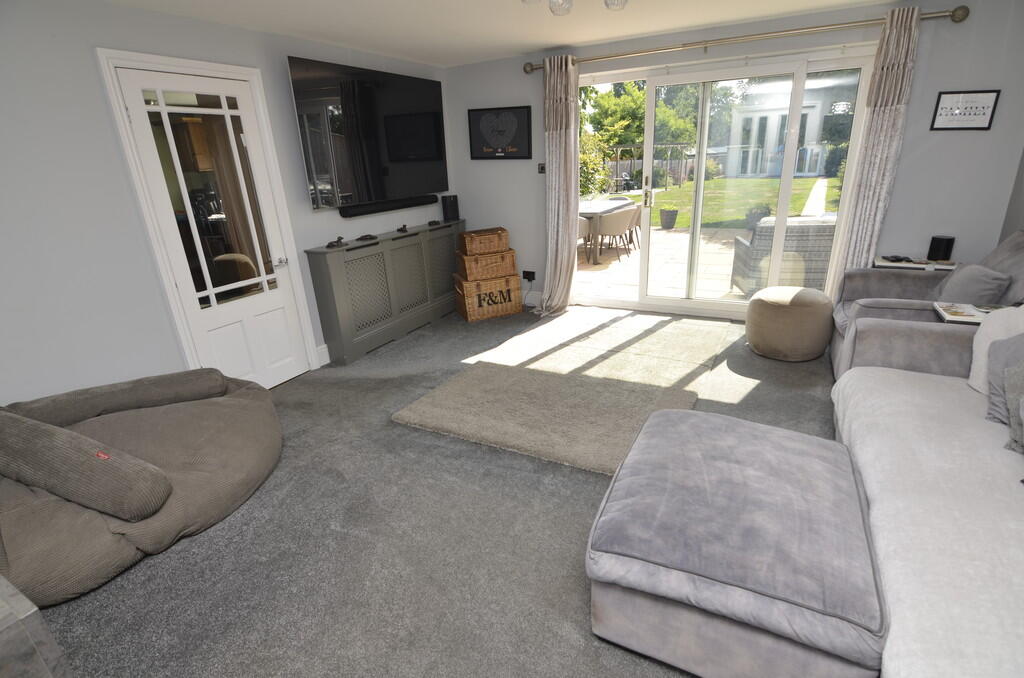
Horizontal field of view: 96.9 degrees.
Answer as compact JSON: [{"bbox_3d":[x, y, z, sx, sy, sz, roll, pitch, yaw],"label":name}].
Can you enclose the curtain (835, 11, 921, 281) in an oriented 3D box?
[{"bbox_3d":[2.797,-1.152,3.526,0.240,2.340,0.150,4,22,25],"label":"curtain"}]

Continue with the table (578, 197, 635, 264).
[{"bbox_3d":[1.252,-1.789,7.414,0.950,0.750,1.800,8,24,24],"label":"table"}]

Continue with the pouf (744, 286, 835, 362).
[{"bbox_3d":[2.161,-0.118,3.559,0.555,0.460,0.555,8,24,24],"label":"pouf"}]

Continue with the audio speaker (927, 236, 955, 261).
[{"bbox_3d":[3.211,-0.668,3.383,0.125,0.165,0.125,17,29,40],"label":"audio speaker"}]

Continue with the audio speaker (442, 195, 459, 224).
[{"bbox_3d":[-0.660,-1.426,4.897,0.150,0.265,0.140,-13,24,-25],"label":"audio speaker"}]

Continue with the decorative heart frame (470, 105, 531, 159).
[{"bbox_3d":[-0.132,-2.124,4.719,0.715,0.490,0.030,8,24,24],"label":"decorative heart frame"}]

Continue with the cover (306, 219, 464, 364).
[{"bbox_3d":[-1.017,-0.582,4.397,0.200,0.910,2.020,8,24,24],"label":"cover"}]

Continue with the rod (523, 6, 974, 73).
[{"bbox_3d":[1.567,-2.364,3.666,3.200,0.110,0.120,8,24,24],"label":"rod"}]

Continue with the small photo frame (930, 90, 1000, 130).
[{"bbox_3d":[3.224,-1.621,3.230,0.330,0.243,0.025,8,24,24],"label":"small photo frame"}]

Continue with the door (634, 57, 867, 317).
[{"bbox_3d":[1.974,-1.232,4.067,1.680,2.100,0.100,7,24,24],"label":"door"}]

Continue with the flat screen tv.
[{"bbox_3d":[-1.084,-1.730,3.943,0.060,1.000,1.810,8,24,24],"label":"flat screen tv"}]

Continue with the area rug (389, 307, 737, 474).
[{"bbox_3d":[0.629,0.169,3.560,1.720,0.030,2.500,10,25,28],"label":"area rug"}]

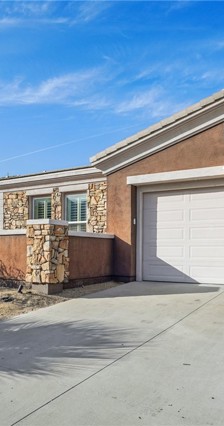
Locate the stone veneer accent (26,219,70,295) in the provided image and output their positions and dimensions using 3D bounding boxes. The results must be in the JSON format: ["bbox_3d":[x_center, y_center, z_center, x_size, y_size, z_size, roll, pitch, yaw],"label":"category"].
[{"bbox_3d":[-1.427,0.967,7.557,0.640,1.580,0.640,-2,-5,31],"label":"stone veneer accent"}]

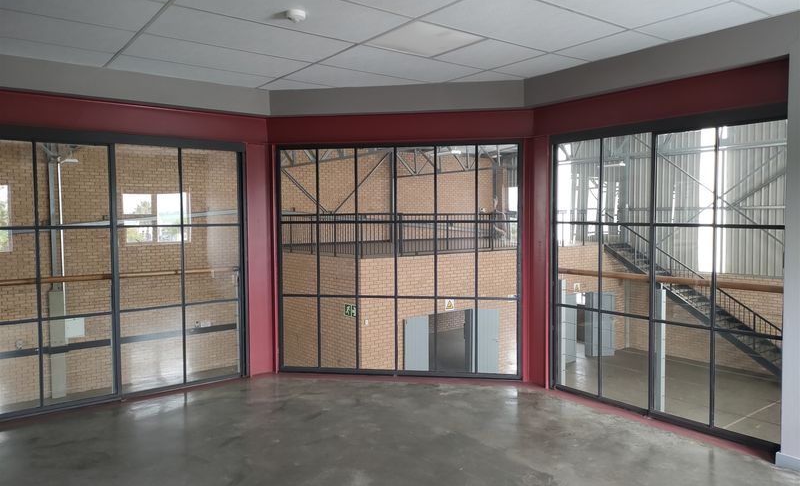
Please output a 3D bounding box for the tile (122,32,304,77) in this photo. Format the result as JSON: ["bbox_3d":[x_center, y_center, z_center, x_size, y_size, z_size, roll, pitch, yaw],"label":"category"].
[{"bbox_3d":[-1.293,-1.328,4.147,1.195,0.018,0.595,-2,3,-37],"label":"tile"}]

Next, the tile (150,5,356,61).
[{"bbox_3d":[-0.930,-1.308,3.670,1.195,0.018,0.595,-2,3,-37],"label":"tile"}]

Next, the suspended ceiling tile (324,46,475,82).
[{"bbox_3d":[0.025,-1.348,4.395,1.195,0.018,0.595,-2,3,-37],"label":"suspended ceiling tile"}]

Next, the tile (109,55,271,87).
[{"bbox_3d":[-1.600,-1.345,4.550,1.195,0.018,0.409,-2,3,-37],"label":"tile"}]

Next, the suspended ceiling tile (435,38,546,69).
[{"bbox_3d":[0.627,-1.337,4.099,0.595,0.018,0.595,-2,3,-37],"label":"suspended ceiling tile"}]

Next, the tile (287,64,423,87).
[{"bbox_3d":[-0.393,-1.365,4.830,1.057,0.018,0.595,-2,3,-37],"label":"tile"}]

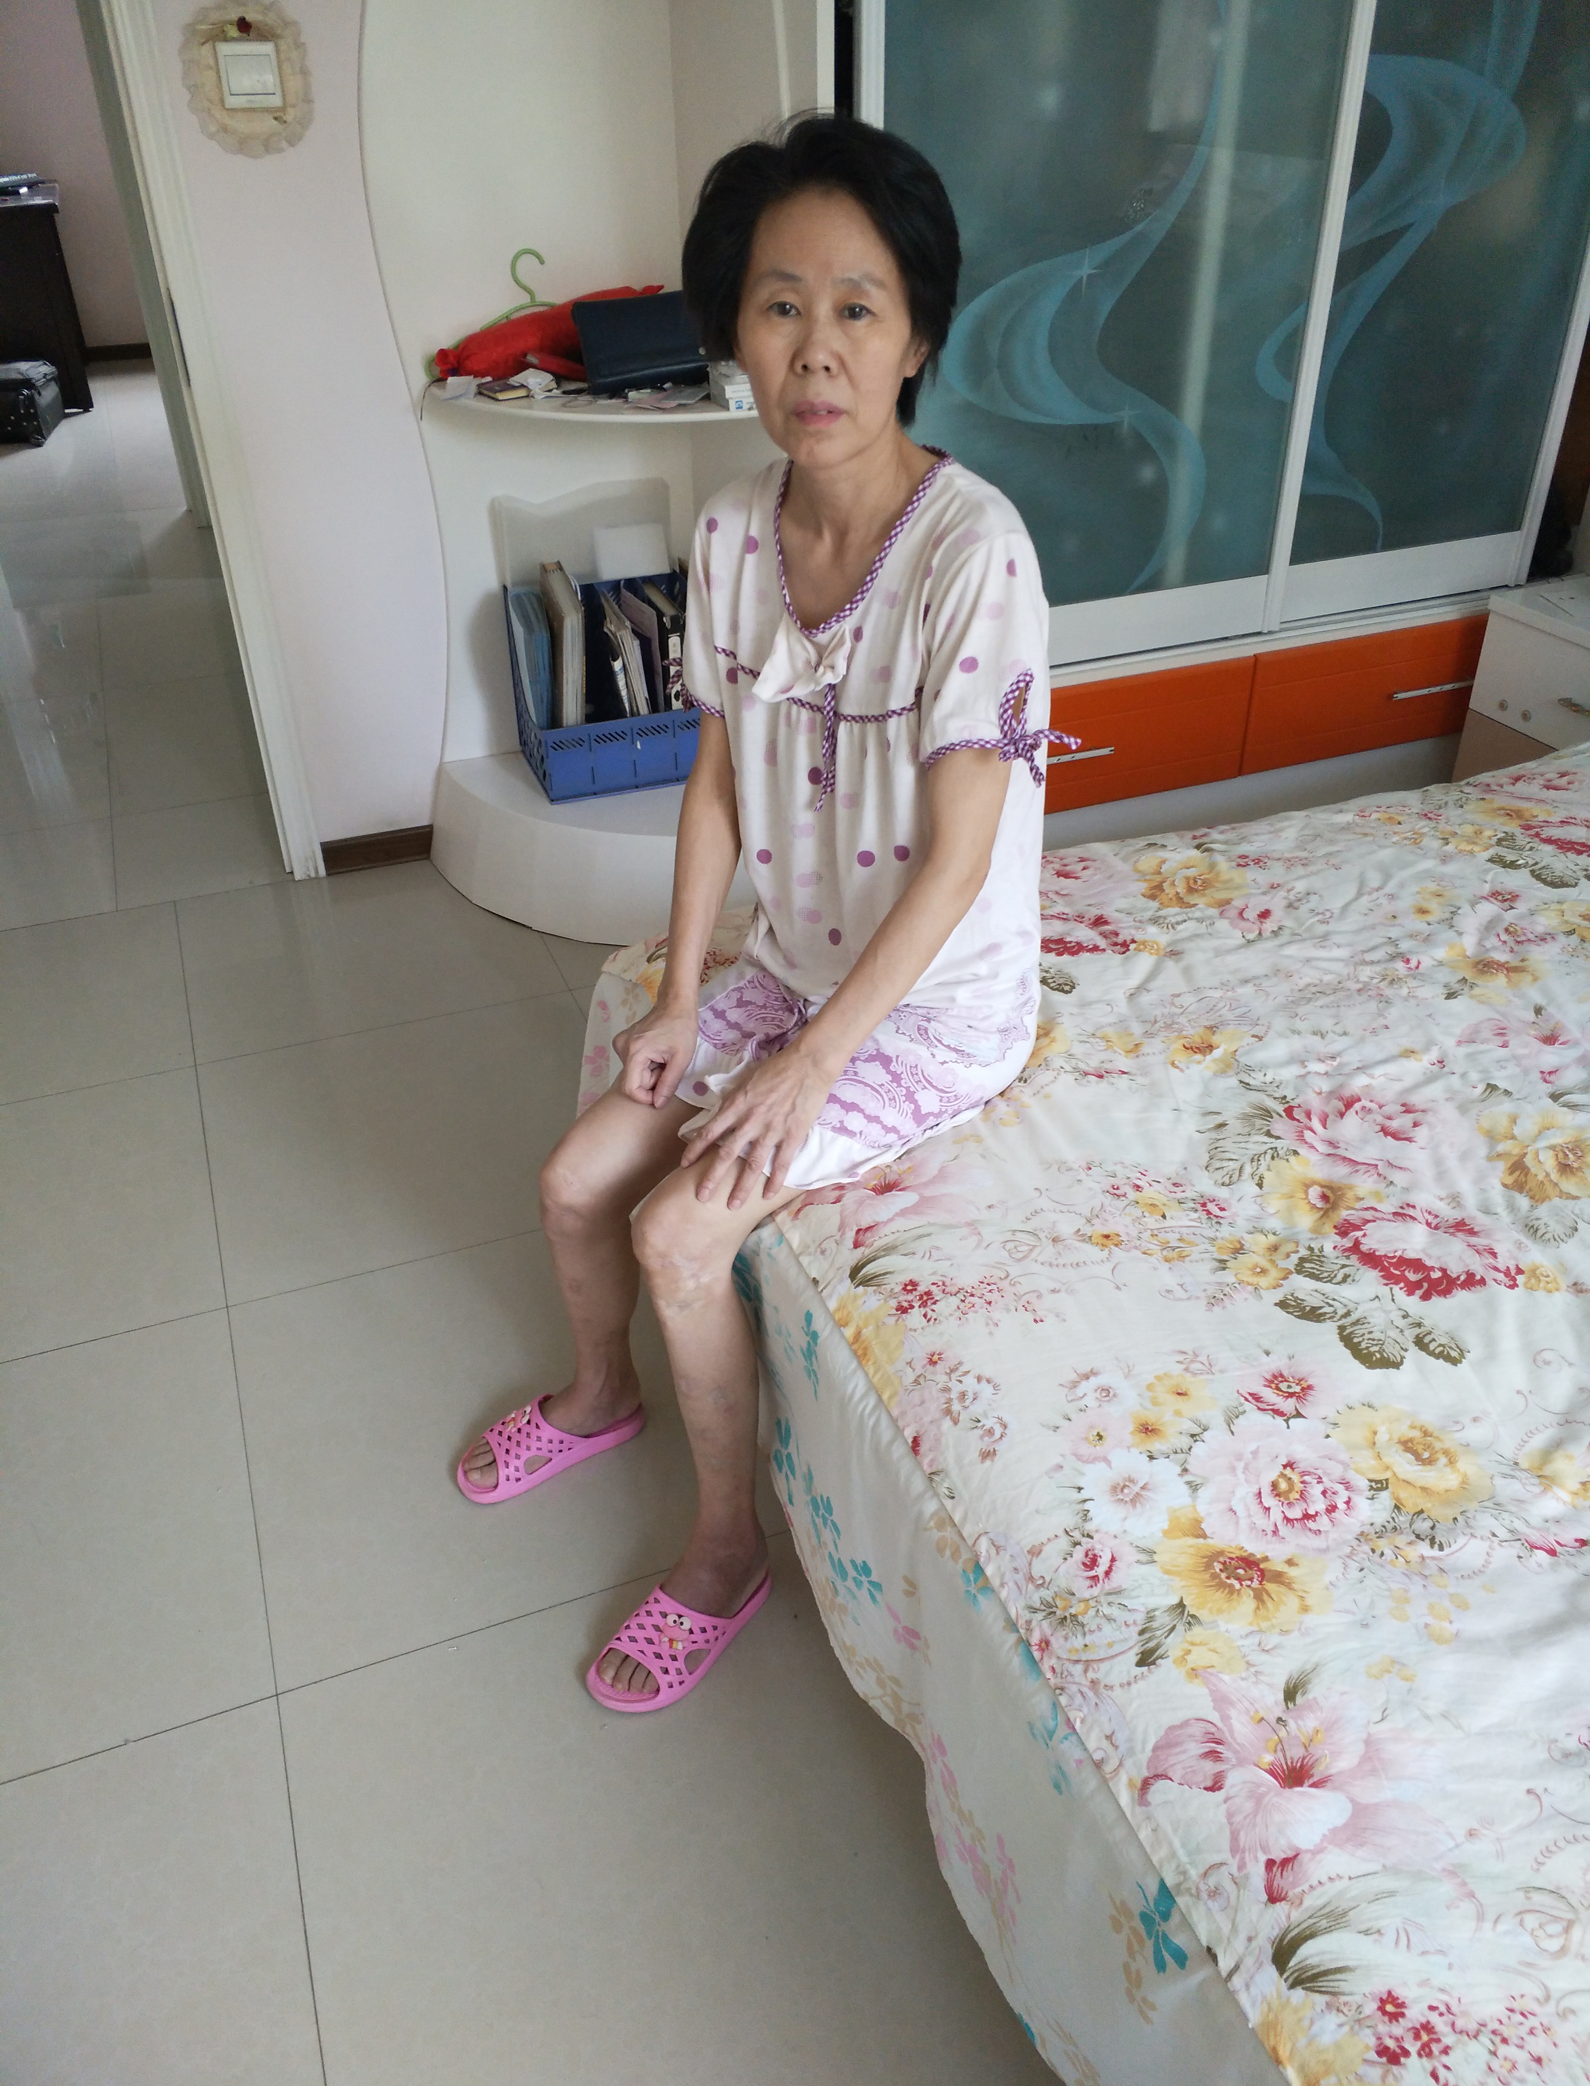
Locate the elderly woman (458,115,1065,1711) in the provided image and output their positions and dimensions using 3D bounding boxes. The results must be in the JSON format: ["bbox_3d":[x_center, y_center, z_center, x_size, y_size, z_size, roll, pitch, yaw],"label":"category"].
[{"bbox_3d":[-0.078,-0.090,1.320,0.470,1.330,0.700,26,40,37],"label":"elderly woman"}]

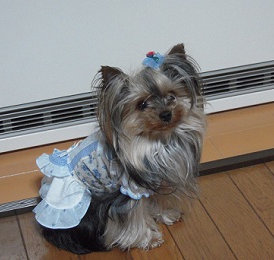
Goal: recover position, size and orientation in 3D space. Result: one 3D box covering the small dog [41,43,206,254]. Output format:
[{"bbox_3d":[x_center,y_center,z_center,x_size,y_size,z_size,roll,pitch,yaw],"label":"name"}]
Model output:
[{"bbox_3d":[-0.036,0.028,0.865,0.223,0.317,0.159,11,36,17],"label":"small dog"}]

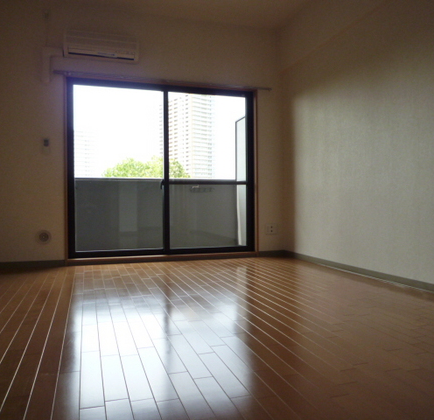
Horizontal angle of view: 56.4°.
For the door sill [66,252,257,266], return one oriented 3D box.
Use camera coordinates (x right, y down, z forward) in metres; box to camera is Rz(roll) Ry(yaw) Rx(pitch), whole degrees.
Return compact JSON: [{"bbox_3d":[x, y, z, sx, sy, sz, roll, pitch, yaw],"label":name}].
[{"bbox_3d":[-0.524,0.525,4.433,2.111,0.076,0.080,-1,1,-18],"label":"door sill"}]

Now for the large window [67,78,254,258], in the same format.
[{"bbox_3d":[-0.542,-0.433,4.440,2.046,1.848,0.080,-1,1,-18],"label":"large window"}]

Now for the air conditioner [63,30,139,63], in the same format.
[{"bbox_3d":[-1.160,-1.635,4.095,0.716,0.214,0.180,-1,1,-18],"label":"air conditioner"}]

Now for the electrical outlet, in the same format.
[{"bbox_3d":[0.652,0.227,4.783,0.134,0.126,0.012,-1,1,-18],"label":"electrical outlet"}]

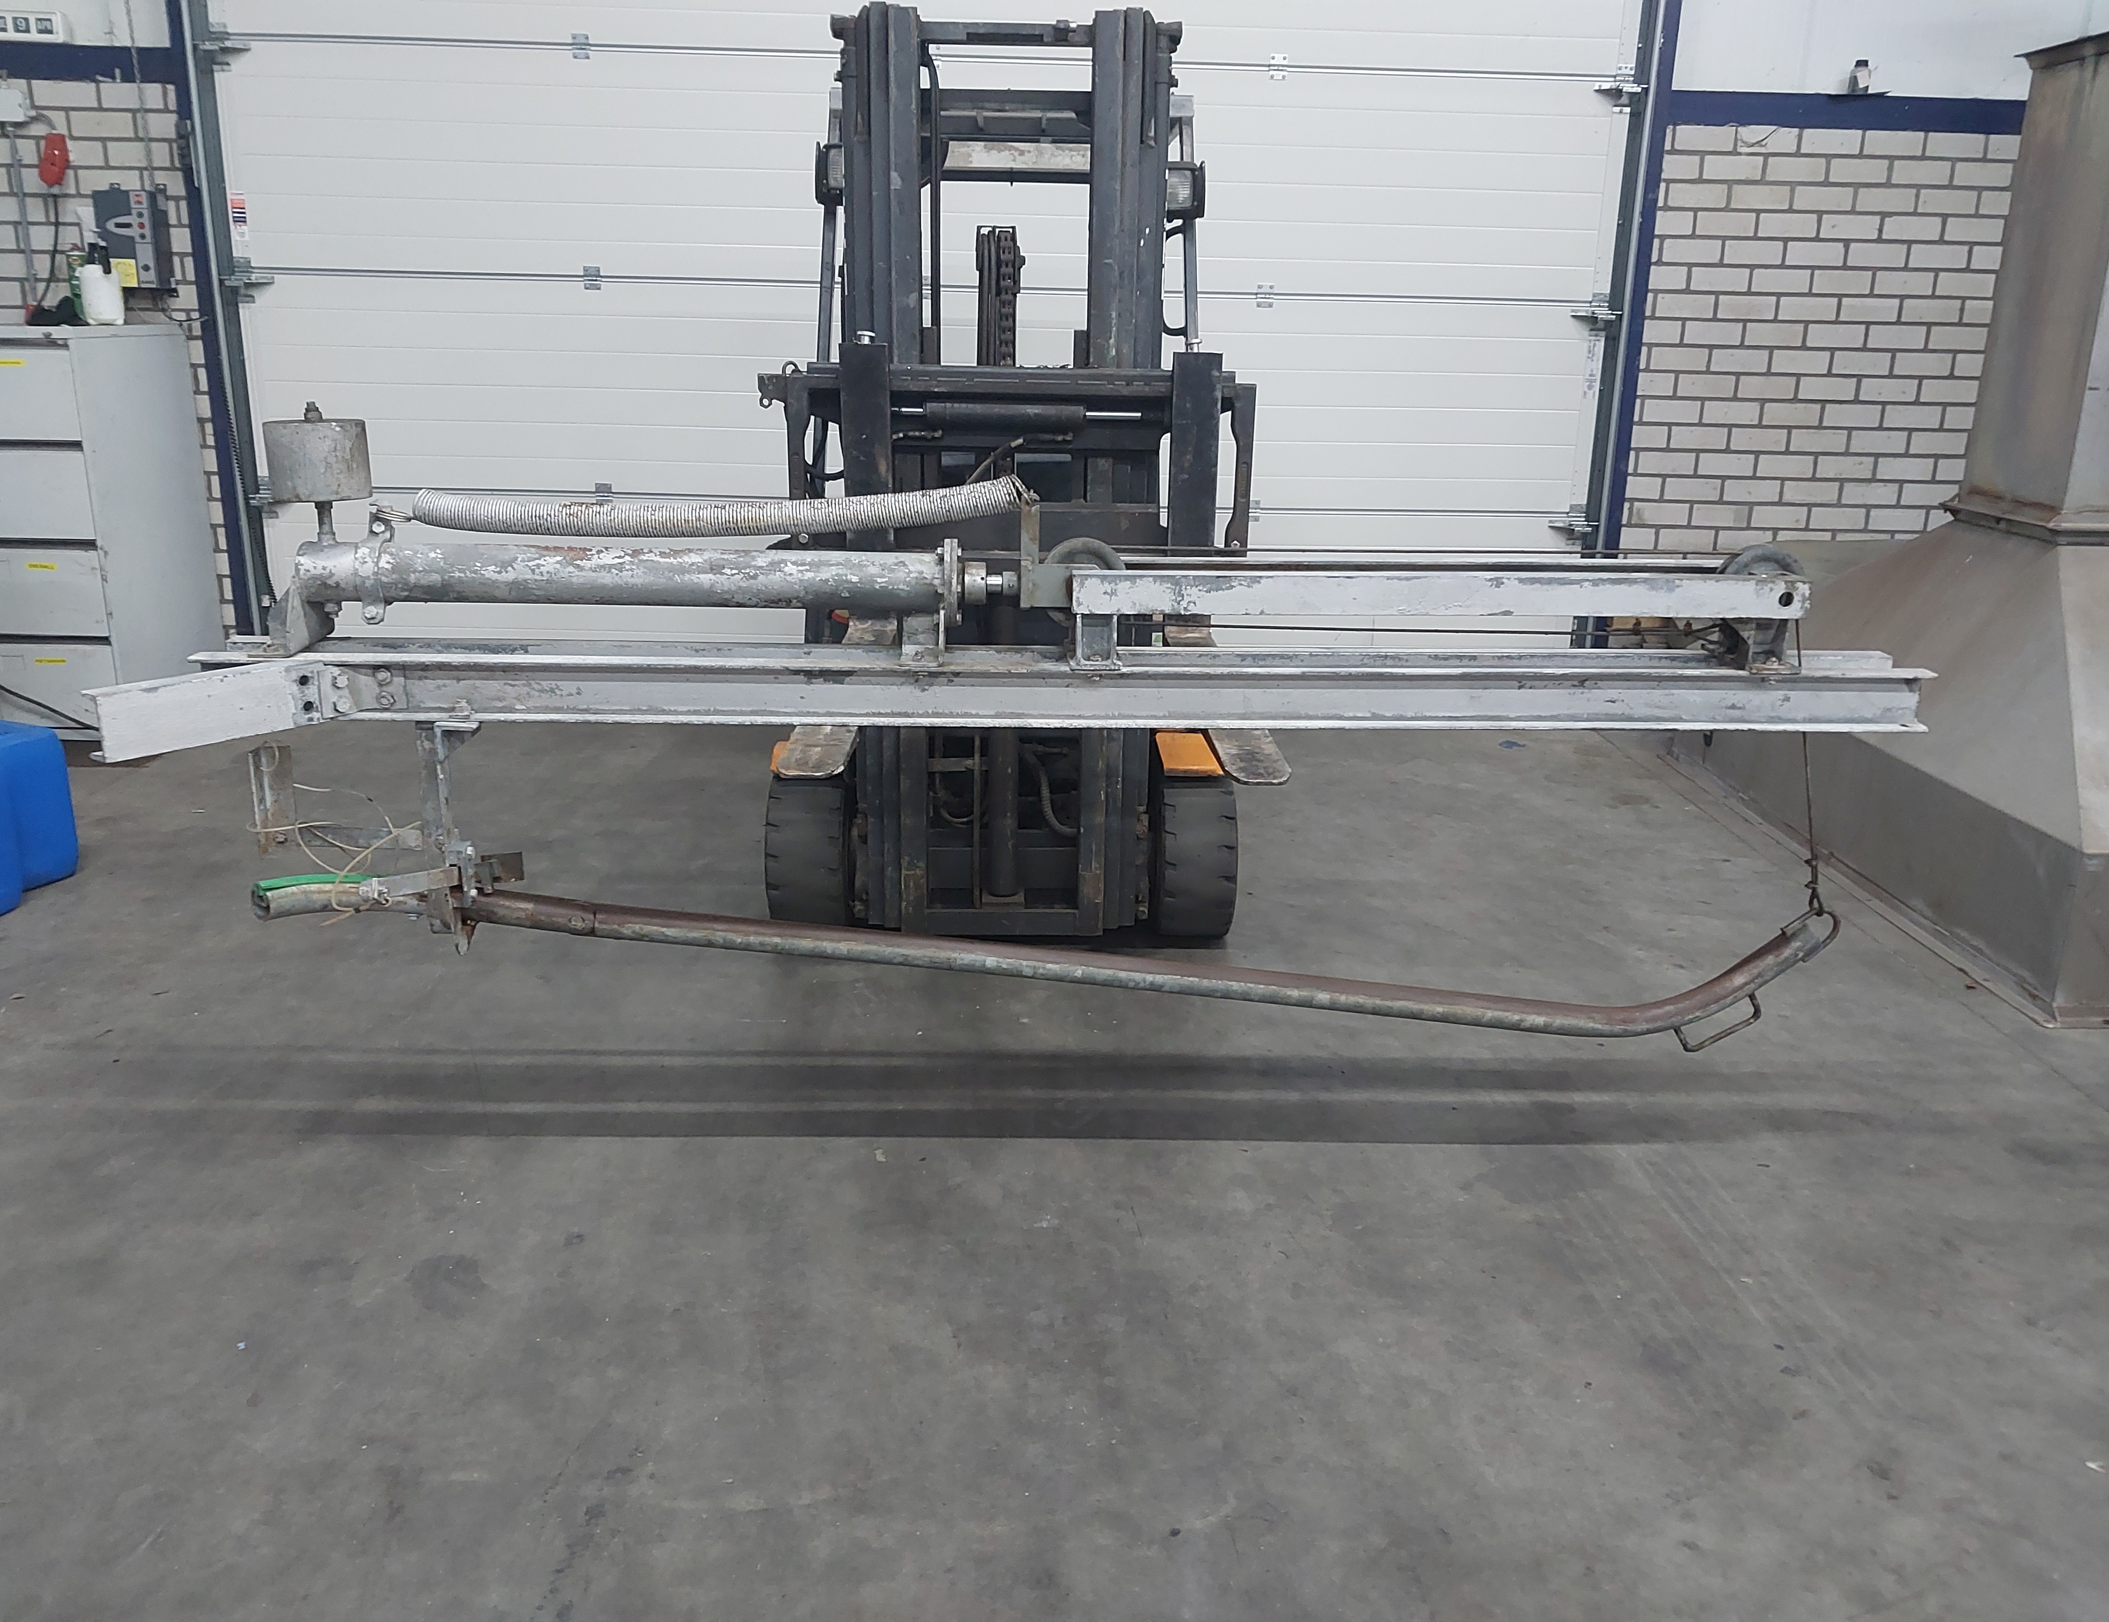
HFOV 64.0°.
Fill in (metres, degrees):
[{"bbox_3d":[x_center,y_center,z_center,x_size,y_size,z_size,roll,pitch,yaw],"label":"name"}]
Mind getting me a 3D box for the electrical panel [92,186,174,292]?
[{"bbox_3d":[-3.174,-1.972,5.830,0.189,0.332,0.120,1,16,-2],"label":"electrical panel"}]

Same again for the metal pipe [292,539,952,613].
[{"bbox_3d":[-0.680,-0.375,2.706,1.041,0.093,0.093,0,16,-5],"label":"metal pipe"}]

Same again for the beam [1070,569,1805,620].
[{"bbox_3d":[0.630,-0.350,2.737,1.212,0.062,0.050,0,16,-5],"label":"beam"}]

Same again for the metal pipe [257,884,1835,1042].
[{"bbox_3d":[-0.011,0.253,2.811,2.613,0.235,0.070,1,16,-1],"label":"metal pipe"}]

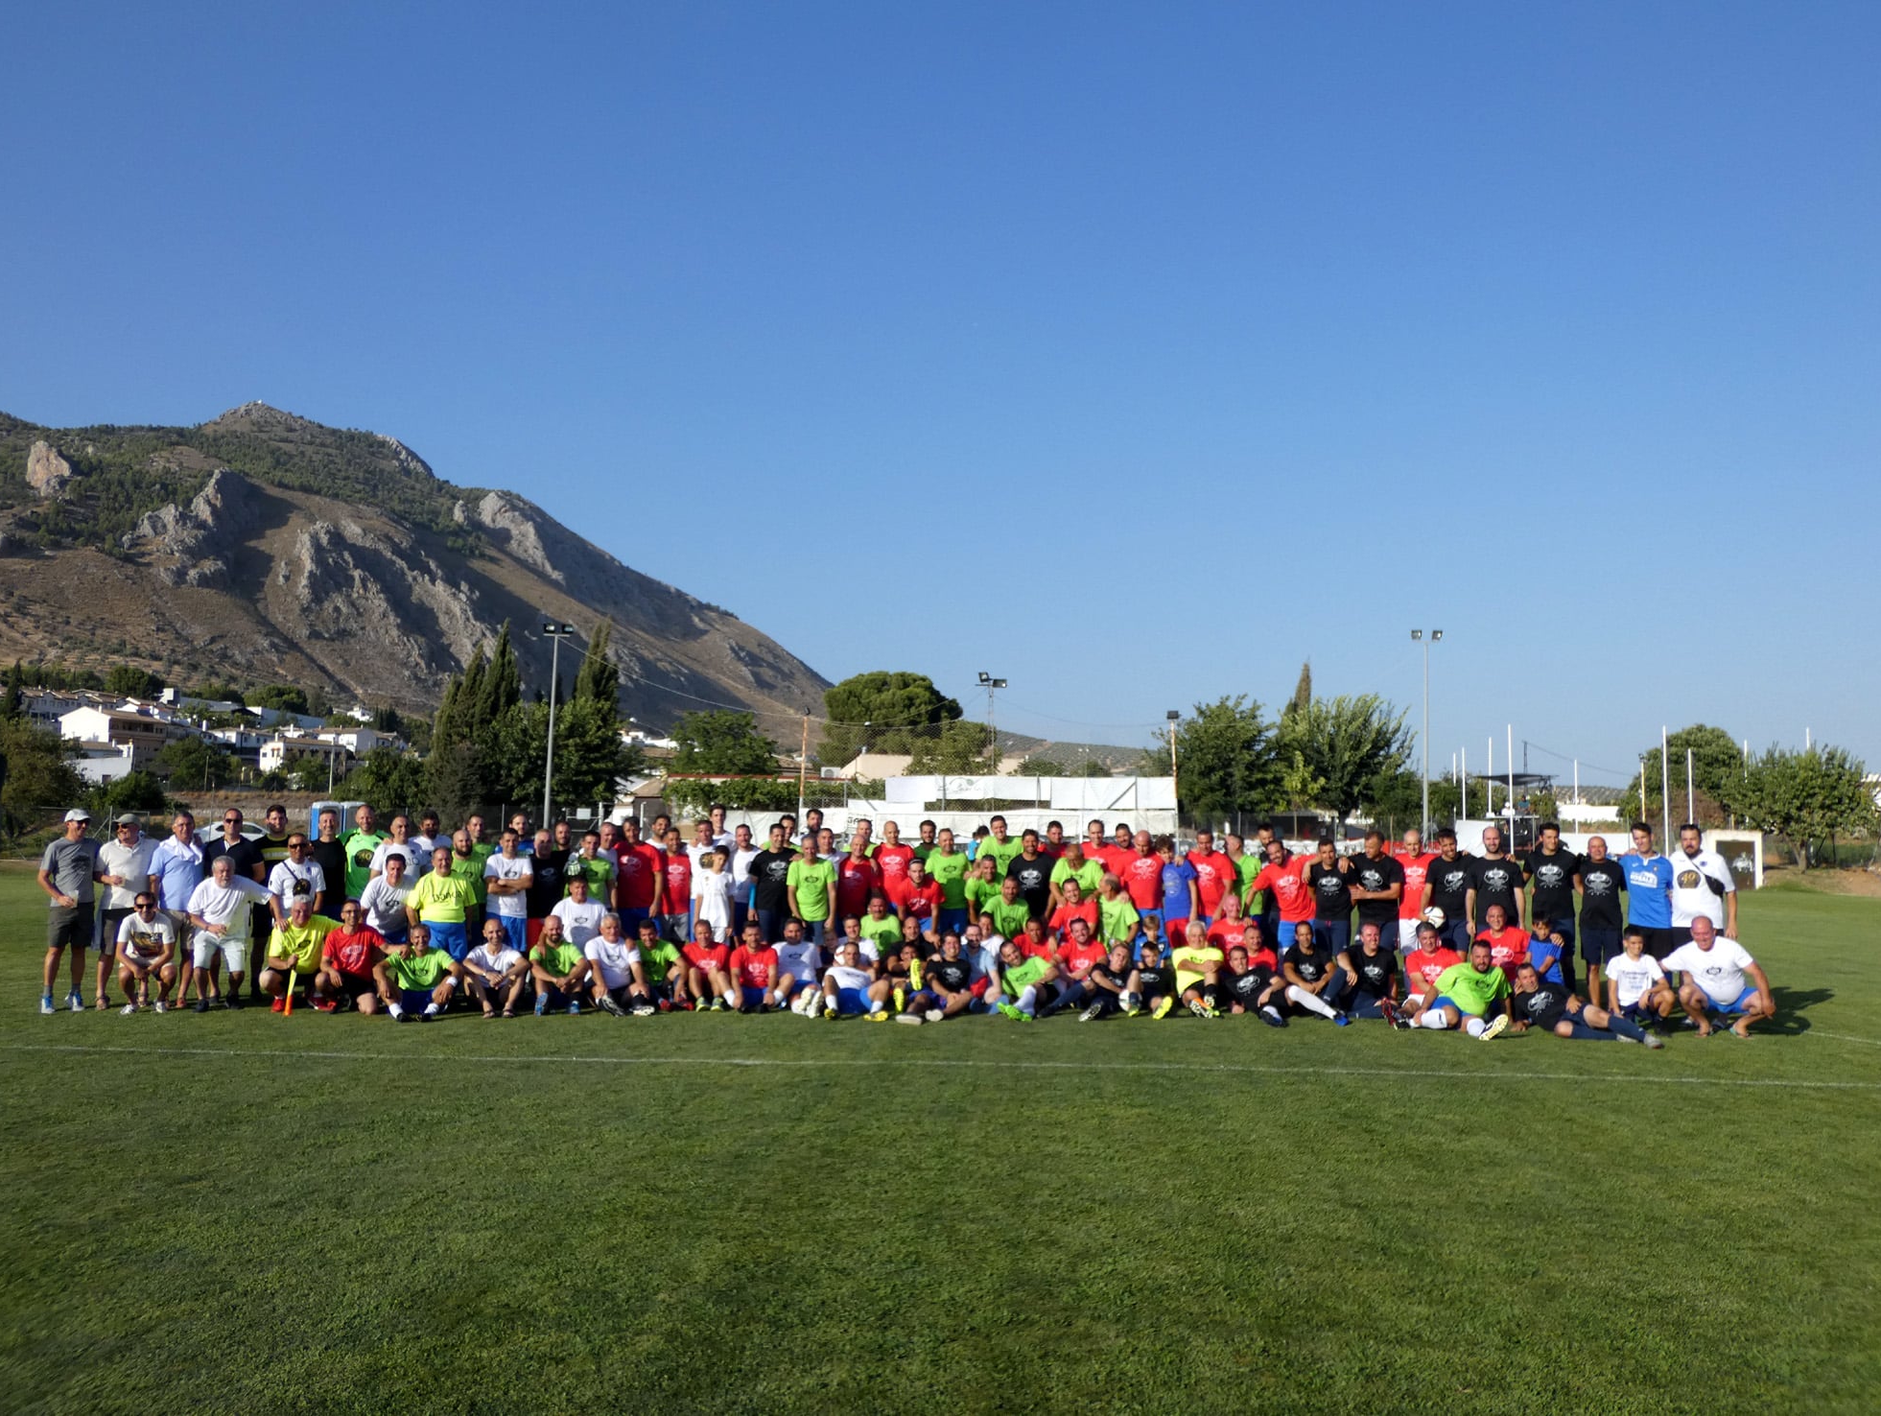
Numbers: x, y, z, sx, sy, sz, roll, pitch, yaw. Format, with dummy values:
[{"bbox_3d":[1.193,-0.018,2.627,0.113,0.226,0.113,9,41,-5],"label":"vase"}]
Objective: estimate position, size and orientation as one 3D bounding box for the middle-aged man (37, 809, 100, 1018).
[{"bbox_3d":[-7.581,1.763,14.250,0.510,1.770,0.380,4,-5,-36],"label":"middle-aged man"}]

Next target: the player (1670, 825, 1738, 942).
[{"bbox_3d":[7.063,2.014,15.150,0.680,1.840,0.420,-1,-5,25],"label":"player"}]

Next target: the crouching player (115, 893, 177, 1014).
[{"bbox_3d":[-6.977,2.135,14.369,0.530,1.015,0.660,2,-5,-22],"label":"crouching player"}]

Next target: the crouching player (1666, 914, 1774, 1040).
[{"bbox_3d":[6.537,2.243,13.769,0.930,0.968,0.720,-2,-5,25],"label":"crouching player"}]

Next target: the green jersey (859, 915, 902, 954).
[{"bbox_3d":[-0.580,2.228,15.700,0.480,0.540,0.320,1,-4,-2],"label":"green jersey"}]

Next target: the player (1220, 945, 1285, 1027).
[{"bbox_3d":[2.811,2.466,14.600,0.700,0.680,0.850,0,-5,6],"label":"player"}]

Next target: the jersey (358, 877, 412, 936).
[{"bbox_3d":[-5.079,1.824,15.000,0.520,0.560,0.360,1,-5,-9],"label":"jersey"}]

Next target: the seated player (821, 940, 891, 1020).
[{"bbox_3d":[-0.775,2.483,14.950,0.660,0.660,1.050,1,-4,-3],"label":"seated player"}]

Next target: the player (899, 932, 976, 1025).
[{"bbox_3d":[-0.040,2.435,14.650,0.660,0.780,0.850,0,-5,9],"label":"player"}]

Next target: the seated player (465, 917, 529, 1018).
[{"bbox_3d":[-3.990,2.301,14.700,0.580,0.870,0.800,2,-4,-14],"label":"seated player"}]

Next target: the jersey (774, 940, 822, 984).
[{"bbox_3d":[-1.292,2.291,14.700,0.450,0.420,0.330,1,-5,-3],"label":"jersey"}]

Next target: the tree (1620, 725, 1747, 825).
[{"bbox_3d":[36.537,4.541,80.000,6.600,7.400,6.600,-1,-5,24],"label":"tree"}]

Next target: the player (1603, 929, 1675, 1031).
[{"bbox_3d":[6.227,2.417,14.600,0.640,0.930,0.600,0,-4,12],"label":"player"}]

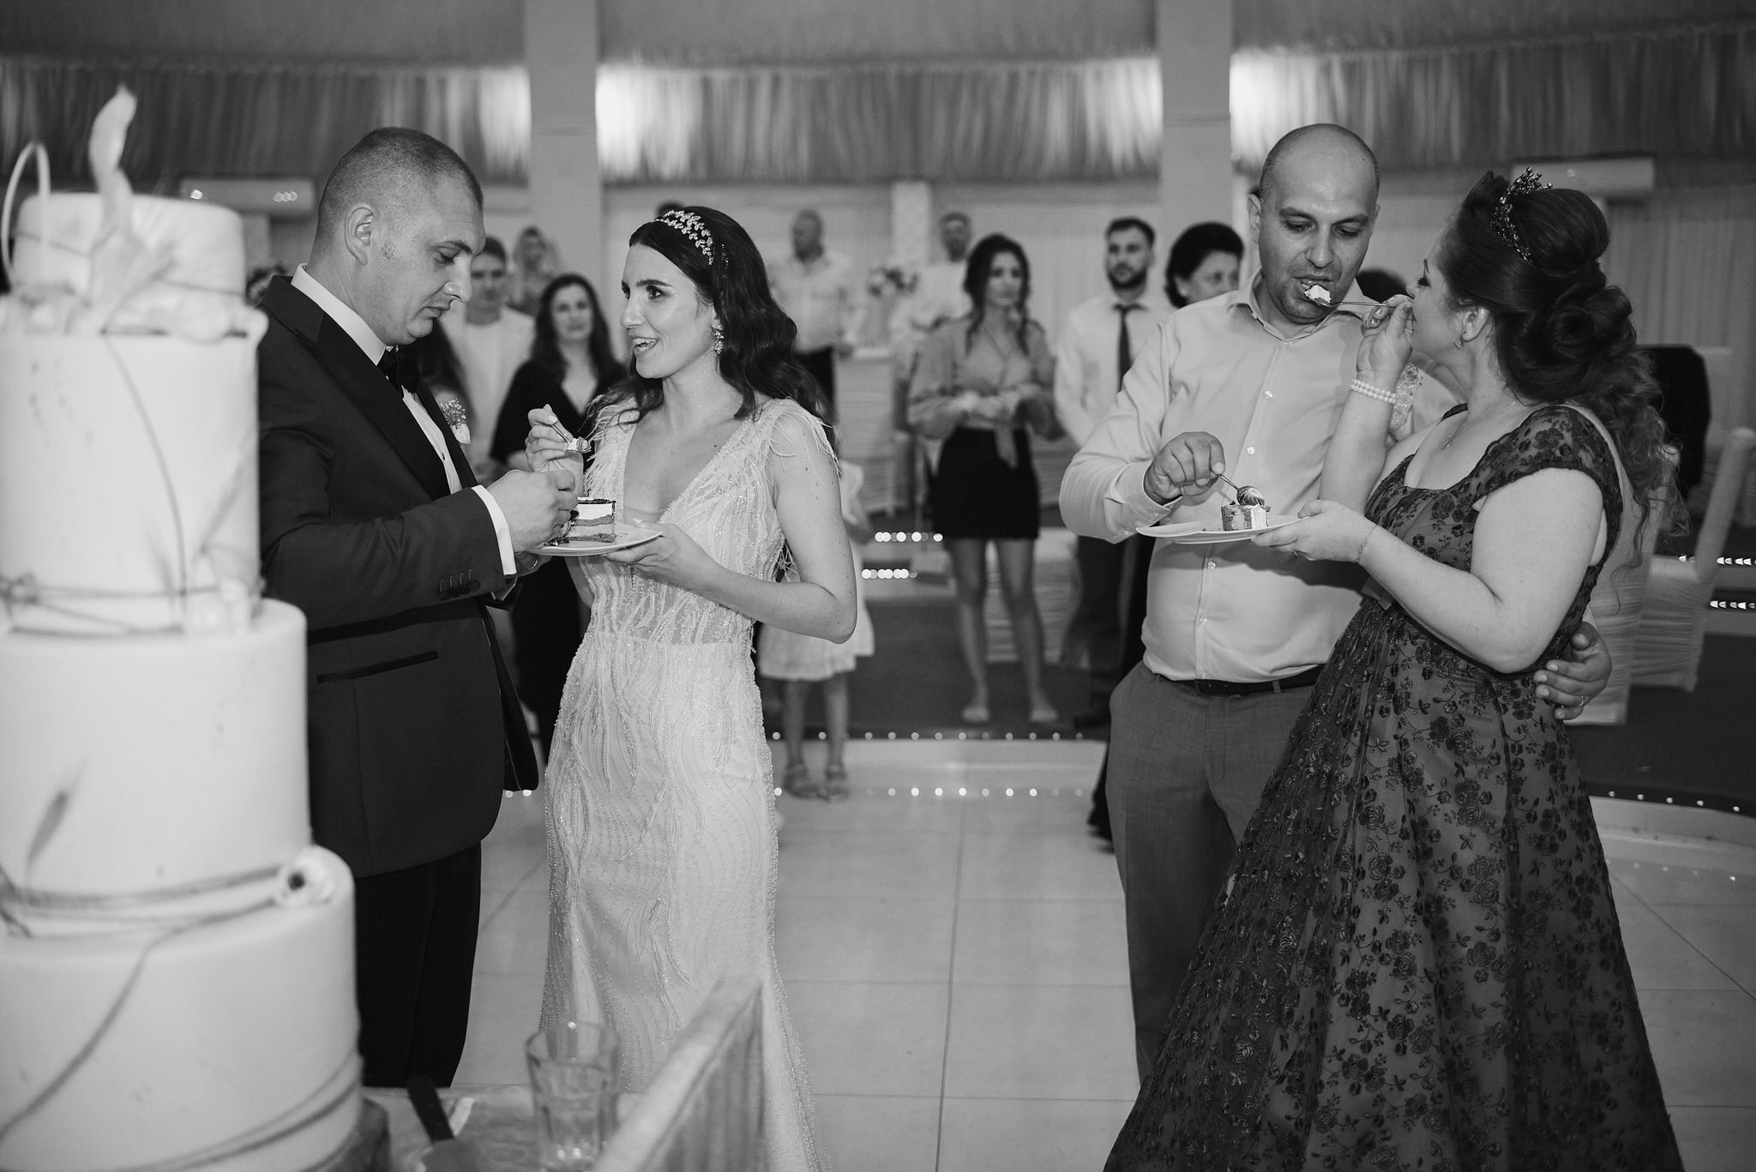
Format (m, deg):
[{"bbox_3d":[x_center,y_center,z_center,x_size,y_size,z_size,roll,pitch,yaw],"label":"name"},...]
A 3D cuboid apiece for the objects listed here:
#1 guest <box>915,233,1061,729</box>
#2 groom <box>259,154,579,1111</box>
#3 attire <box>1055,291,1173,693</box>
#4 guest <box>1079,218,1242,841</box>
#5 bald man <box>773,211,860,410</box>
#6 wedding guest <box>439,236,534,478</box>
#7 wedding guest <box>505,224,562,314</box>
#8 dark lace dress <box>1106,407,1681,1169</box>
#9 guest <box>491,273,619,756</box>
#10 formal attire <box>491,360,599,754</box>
[{"bbox_3d":[0.384,-0.371,6.009,0.530,1.690,0.360,-1,8,-3],"label":"guest"},{"bbox_3d":[-0.591,0.303,2.185,0.480,1.729,0.540,1,8,8],"label":"groom"},{"bbox_3d":[0.875,-0.287,5.951,0.530,1.470,0.300,1,8,8],"label":"attire"},{"bbox_3d":[0.899,-0.134,4.831,0.580,1.765,0.420,-5,9,-30],"label":"guest"},{"bbox_3d":[-0.331,-1.066,8.838,0.500,1.720,0.320,-1,8,-6],"label":"bald man"},{"bbox_3d":[-1.466,-0.427,6.503,0.520,1.762,0.300,-3,8,-14],"label":"wedding guest"},{"bbox_3d":[-1.751,-1.029,8.841,0.450,1.653,0.300,-2,8,-11],"label":"wedding guest"},{"bbox_3d":[0.714,0.438,2.286,0.880,1.335,0.850,-5,9,-30],"label":"dark lace dress"},{"bbox_3d":[-0.971,-0.153,5.432,0.480,1.654,0.320,-2,8,-10],"label":"guest"},{"bbox_3d":[-0.978,-0.050,5.447,0.480,1.346,0.310,-2,8,-10],"label":"formal attire"}]

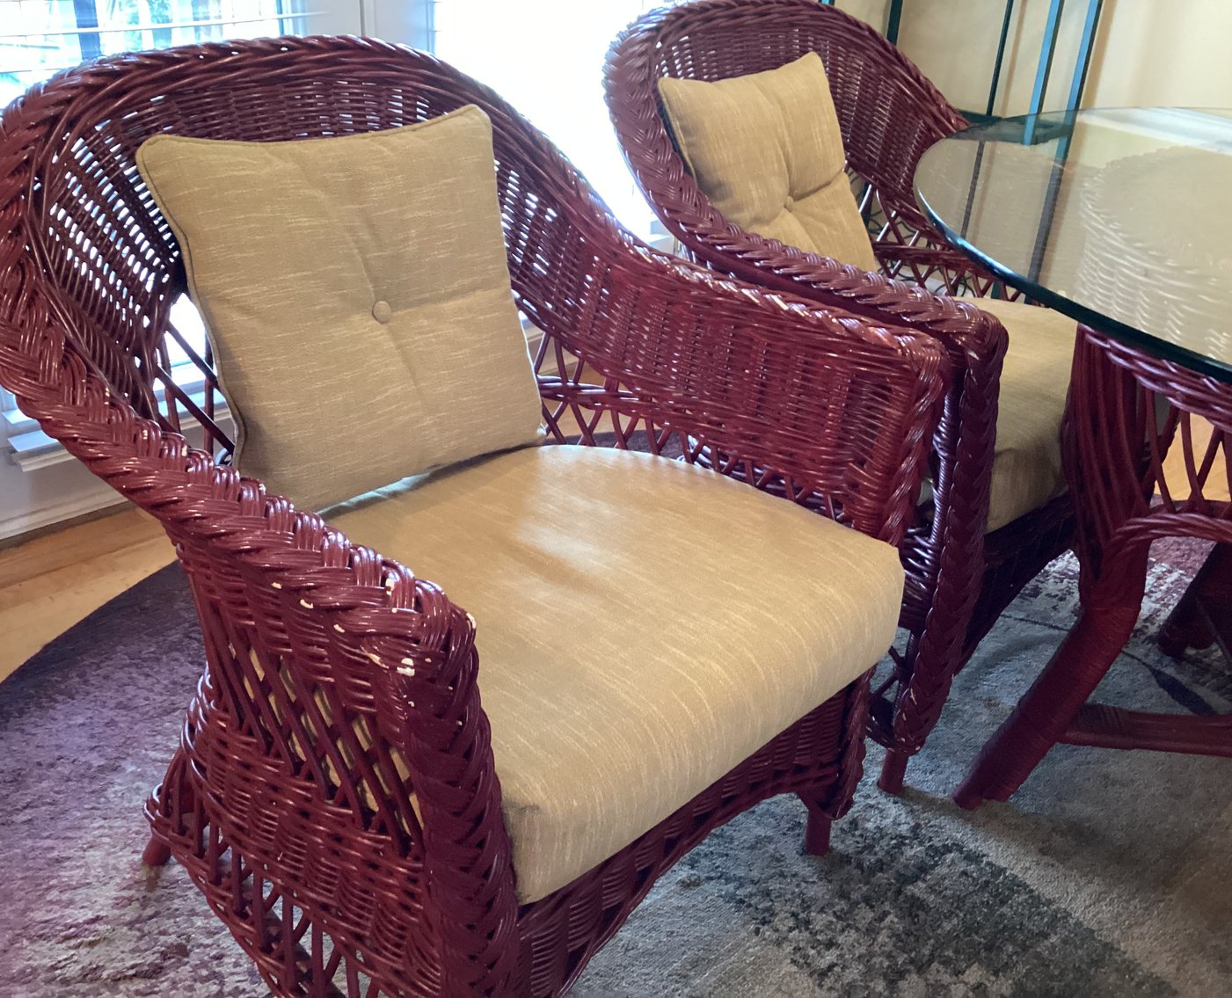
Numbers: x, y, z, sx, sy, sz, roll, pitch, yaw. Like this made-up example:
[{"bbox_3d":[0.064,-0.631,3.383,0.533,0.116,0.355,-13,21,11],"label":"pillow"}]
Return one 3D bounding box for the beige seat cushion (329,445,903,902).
[{"bbox_3d":[-0.050,0.093,1.156,0.574,0.108,0.500,-23,38,-38],"label":"beige seat cushion"}]

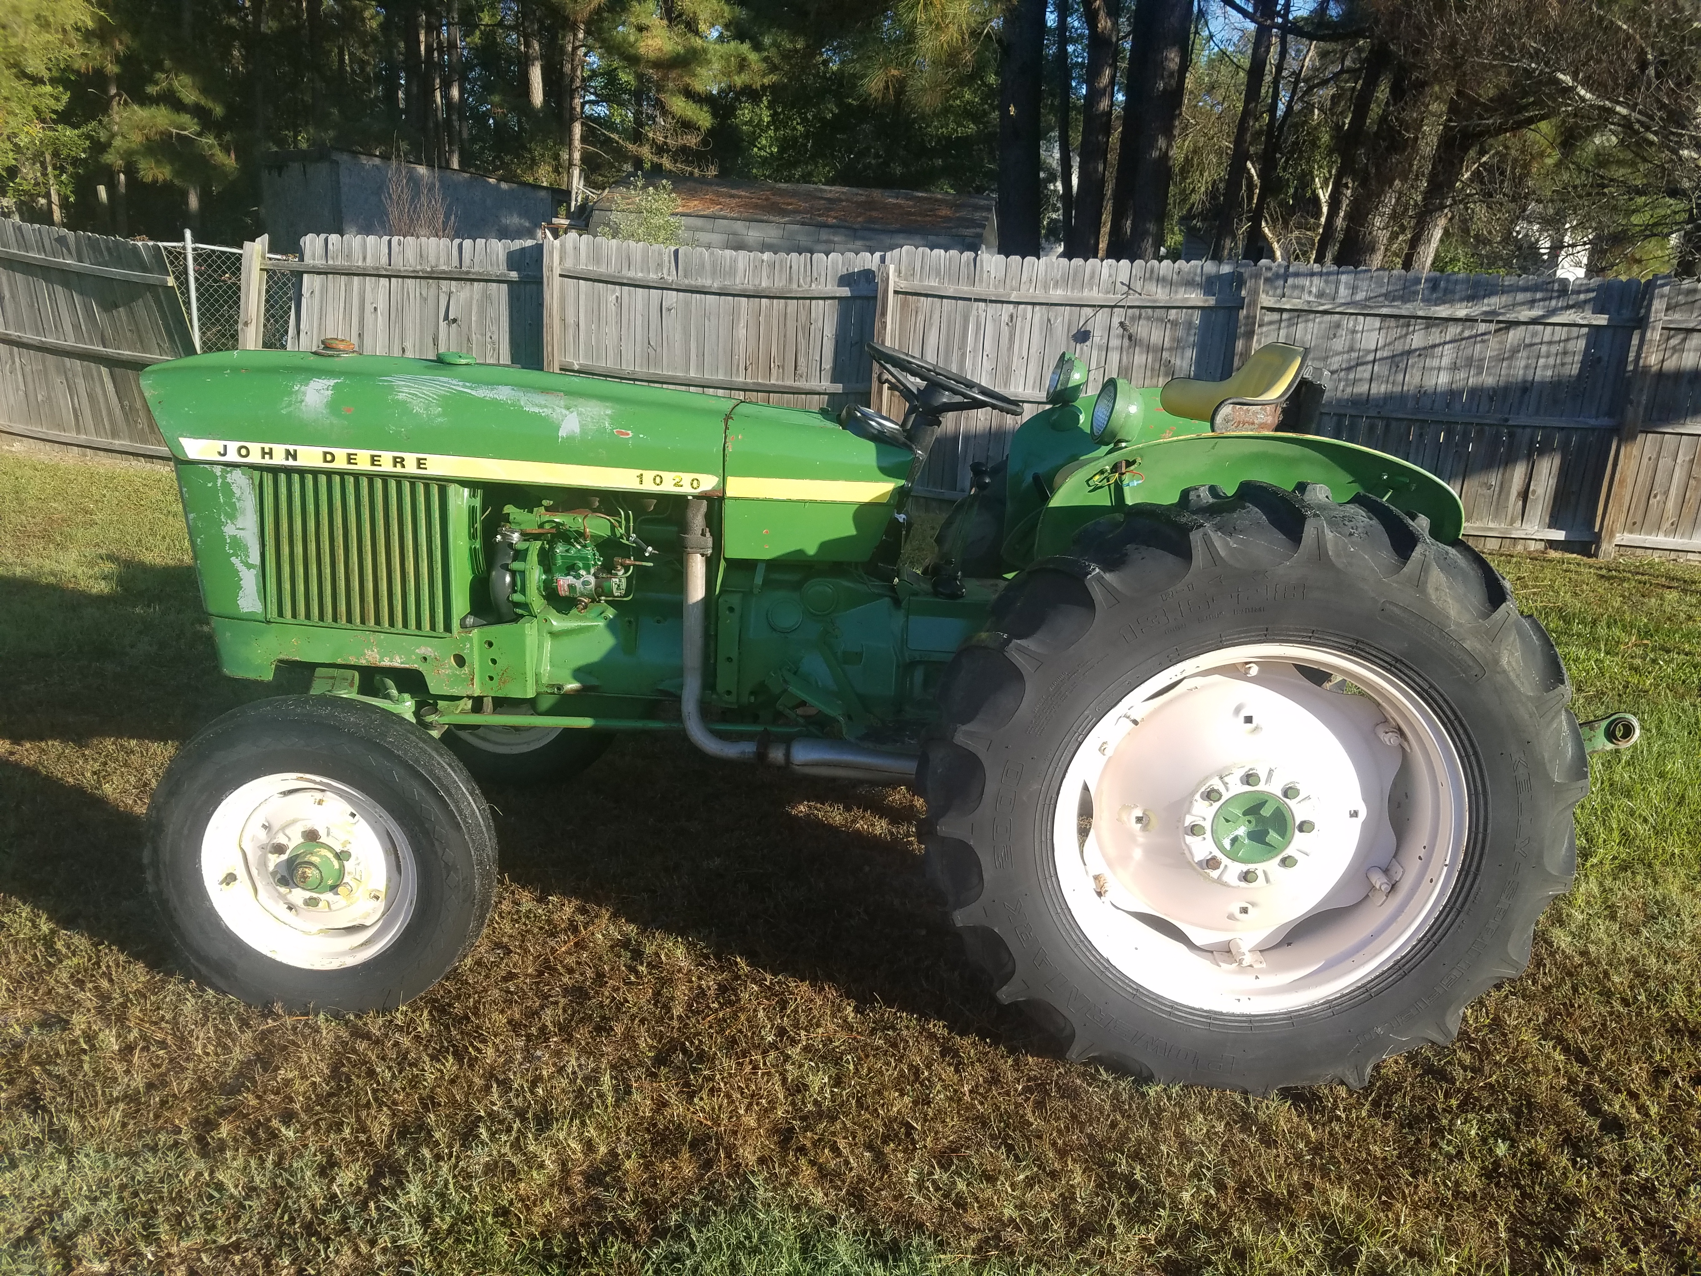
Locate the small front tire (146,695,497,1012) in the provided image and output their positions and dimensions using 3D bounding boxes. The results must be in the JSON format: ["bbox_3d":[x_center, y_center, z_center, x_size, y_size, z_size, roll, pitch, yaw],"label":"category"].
[{"bbox_3d":[-1.145,0.479,2.780,0.740,0.740,0.180,3,17,3],"label":"small front tire"}]

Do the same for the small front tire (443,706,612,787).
[{"bbox_3d":[-1.069,0.113,4.004,0.740,0.740,0.180,3,17,3],"label":"small front tire"}]

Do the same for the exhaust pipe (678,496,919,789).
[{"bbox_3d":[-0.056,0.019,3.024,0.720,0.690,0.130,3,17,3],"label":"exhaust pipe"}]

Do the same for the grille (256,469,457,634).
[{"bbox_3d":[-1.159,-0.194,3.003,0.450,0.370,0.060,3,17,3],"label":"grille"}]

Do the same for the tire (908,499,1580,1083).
[{"bbox_3d":[0.786,0.333,2.579,1.300,1.300,0.360,3,17,3],"label":"tire"}]

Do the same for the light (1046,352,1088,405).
[{"bbox_3d":[0.580,-0.687,3.390,0.110,0.140,0.135,1,17,-6],"label":"light"}]

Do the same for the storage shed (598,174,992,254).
[{"bbox_3d":[-0.453,-3.079,12.284,3.550,2.520,2.400,6,16,10],"label":"storage shed"}]

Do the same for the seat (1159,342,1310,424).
[{"bbox_3d":[0.894,-0.582,3.004,0.400,0.250,0.470,3,17,3],"label":"seat"}]

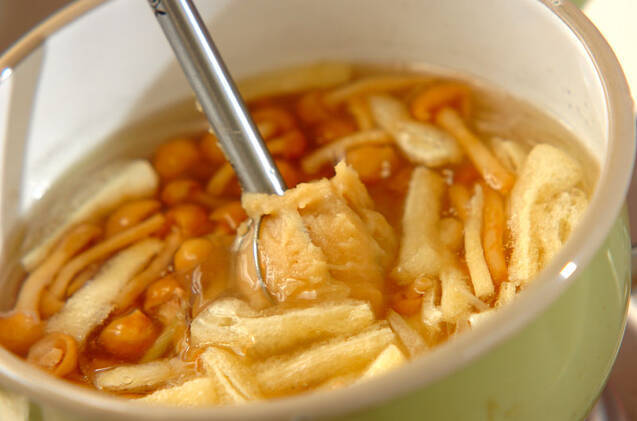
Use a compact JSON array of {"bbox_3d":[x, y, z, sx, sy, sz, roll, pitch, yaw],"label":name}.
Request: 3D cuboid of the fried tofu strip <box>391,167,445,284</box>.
[{"bbox_3d":[0.027,0.004,1.105,0.009,0.006,0.041,-3,42,13],"label":"fried tofu strip"}]

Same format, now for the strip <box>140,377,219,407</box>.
[{"bbox_3d":[-0.036,0.050,1.051,0.021,0.007,0.012,-16,42,-3],"label":"strip"}]

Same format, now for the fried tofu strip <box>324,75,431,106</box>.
[{"bbox_3d":[0.017,-0.033,1.150,0.029,0.004,0.004,-10,41,5],"label":"fried tofu strip"}]

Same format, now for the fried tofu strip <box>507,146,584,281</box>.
[{"bbox_3d":[0.060,0.002,1.079,0.017,0.010,0.042,-1,43,13],"label":"fried tofu strip"}]

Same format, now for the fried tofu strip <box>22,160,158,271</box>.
[{"bbox_3d":[-0.063,0.002,1.135,0.043,0.005,0.009,-37,46,-24],"label":"fried tofu strip"}]

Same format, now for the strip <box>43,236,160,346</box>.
[{"bbox_3d":[-0.057,0.021,1.093,0.009,0.006,0.036,25,54,35],"label":"strip"}]

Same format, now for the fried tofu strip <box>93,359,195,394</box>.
[{"bbox_3d":[-0.046,0.043,1.078,0.025,0.004,0.007,-8,41,7],"label":"fried tofu strip"}]

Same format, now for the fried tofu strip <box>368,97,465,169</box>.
[{"bbox_3d":[0.026,-0.022,1.118,0.011,0.006,0.029,-34,46,-21],"label":"fried tofu strip"}]

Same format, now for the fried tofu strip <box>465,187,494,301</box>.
[{"bbox_3d":[0.043,0.008,1.081,0.004,0.006,0.039,-9,42,5],"label":"fried tofu strip"}]

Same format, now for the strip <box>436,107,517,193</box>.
[{"bbox_3d":[0.042,-0.016,1.106,0.005,0.005,0.035,-27,43,-14],"label":"strip"}]

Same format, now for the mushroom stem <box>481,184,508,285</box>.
[{"bbox_3d":[0.047,0.007,1.095,0.005,0.004,0.034,-9,41,6],"label":"mushroom stem"}]

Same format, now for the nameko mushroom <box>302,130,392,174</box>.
[{"bbox_3d":[0.008,-0.015,1.110,0.027,0.007,0.009,-23,42,-10],"label":"nameko mushroom"}]

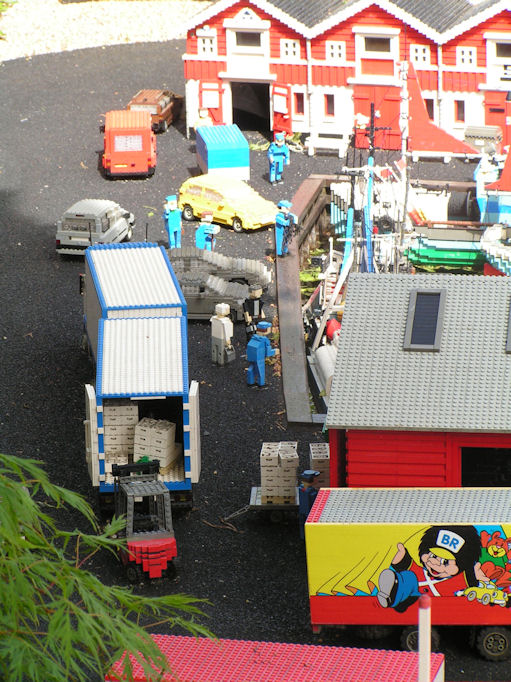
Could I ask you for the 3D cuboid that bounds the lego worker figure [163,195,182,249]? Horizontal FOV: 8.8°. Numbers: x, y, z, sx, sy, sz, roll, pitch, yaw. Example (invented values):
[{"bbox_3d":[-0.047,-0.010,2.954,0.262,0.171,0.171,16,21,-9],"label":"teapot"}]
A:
[{"bbox_3d":[-0.145,-0.212,5.871,0.031,0.095,0.022,-11,21,-25],"label":"lego worker figure"}]

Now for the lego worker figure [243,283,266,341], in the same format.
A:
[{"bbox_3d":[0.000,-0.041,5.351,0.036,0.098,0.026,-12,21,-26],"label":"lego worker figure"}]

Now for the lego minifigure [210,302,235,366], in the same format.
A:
[{"bbox_3d":[-0.052,-0.012,5.272,0.034,0.098,0.024,13,24,37],"label":"lego minifigure"}]

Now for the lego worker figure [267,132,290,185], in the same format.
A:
[{"bbox_3d":[0.045,-0.345,6.239,0.039,0.097,0.026,-6,19,-11],"label":"lego worker figure"}]

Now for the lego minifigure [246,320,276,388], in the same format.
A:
[{"bbox_3d":[0.010,0.019,5.174,0.037,0.099,0.035,-18,25,-39],"label":"lego minifigure"}]

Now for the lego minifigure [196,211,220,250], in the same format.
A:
[{"bbox_3d":[-0.084,-0.180,5.772,0.033,0.094,0.031,11,23,33],"label":"lego minifigure"}]

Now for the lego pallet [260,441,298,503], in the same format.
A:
[{"bbox_3d":[0.032,0.182,4.551,0.050,0.067,0.058,0,19,5],"label":"lego pallet"}]

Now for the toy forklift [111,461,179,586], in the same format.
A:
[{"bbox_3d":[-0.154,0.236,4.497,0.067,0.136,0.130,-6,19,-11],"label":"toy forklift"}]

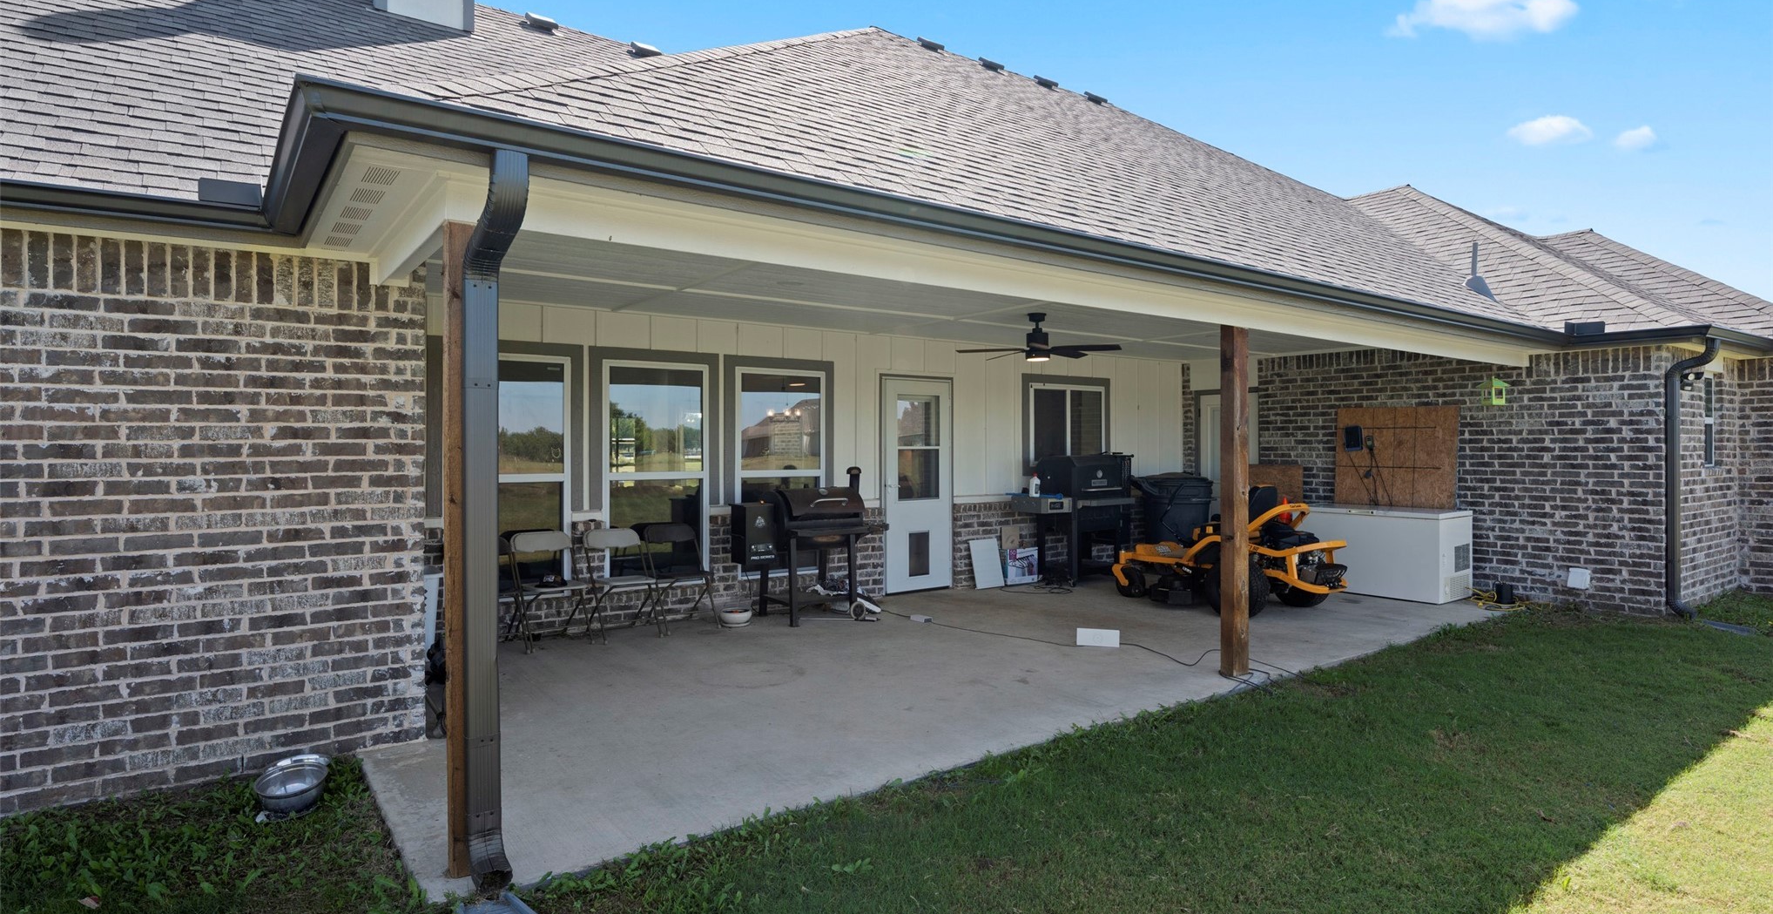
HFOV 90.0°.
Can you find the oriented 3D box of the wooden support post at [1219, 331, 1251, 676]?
[{"bbox_3d":[2.318,0.296,5.909,0.150,2.300,0.115,-1,1,-36],"label":"wooden support post"}]

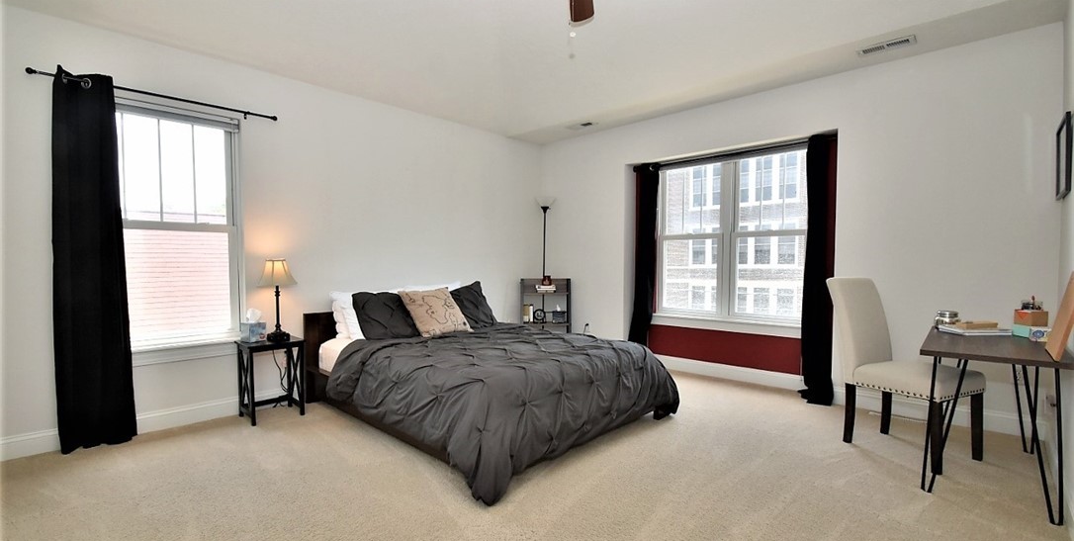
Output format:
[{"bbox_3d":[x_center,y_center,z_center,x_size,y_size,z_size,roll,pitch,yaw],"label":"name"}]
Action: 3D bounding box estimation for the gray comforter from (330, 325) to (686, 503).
[{"bbox_3d":[-0.287,0.775,3.264,1.940,0.520,1.700,1,2,43],"label":"gray comforter"}]

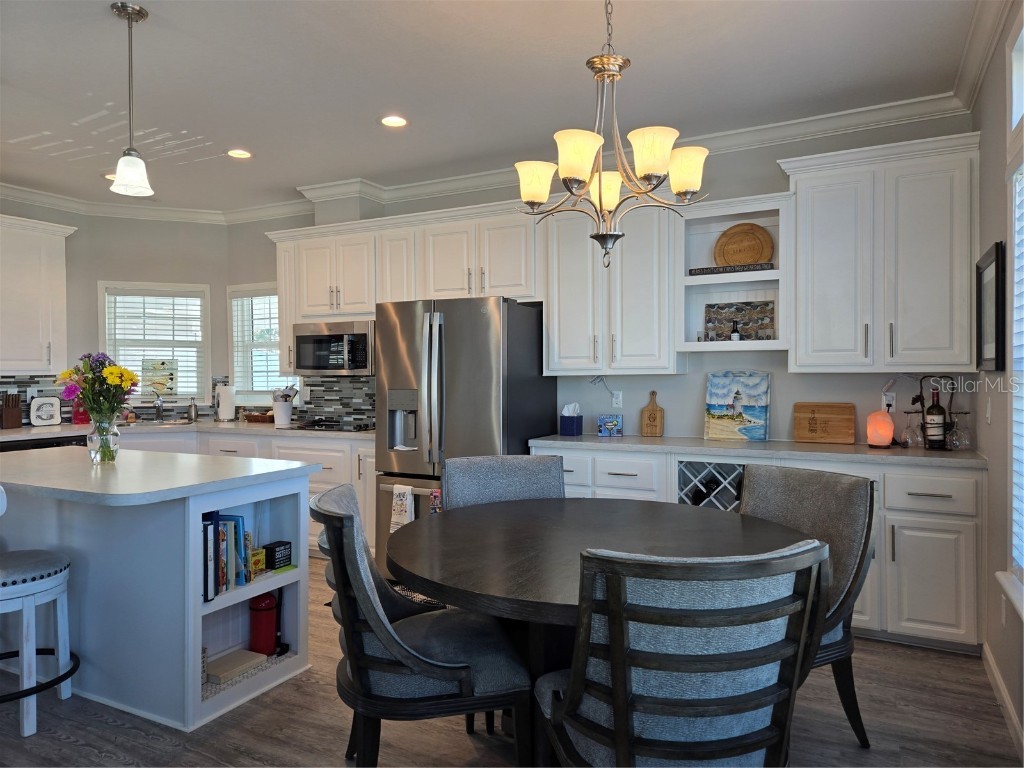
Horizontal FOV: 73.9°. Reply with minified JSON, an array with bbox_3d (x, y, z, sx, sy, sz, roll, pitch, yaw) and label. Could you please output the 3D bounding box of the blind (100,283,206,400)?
[{"bbox_3d":[-3.051,-0.338,5.816,0.778,0.954,0.061,-1,1,-21],"label":"blind"}]

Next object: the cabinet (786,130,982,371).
[{"bbox_3d":[1.884,-0.613,3.519,0.864,1.107,0.353,0,1,29],"label":"cabinet"}]

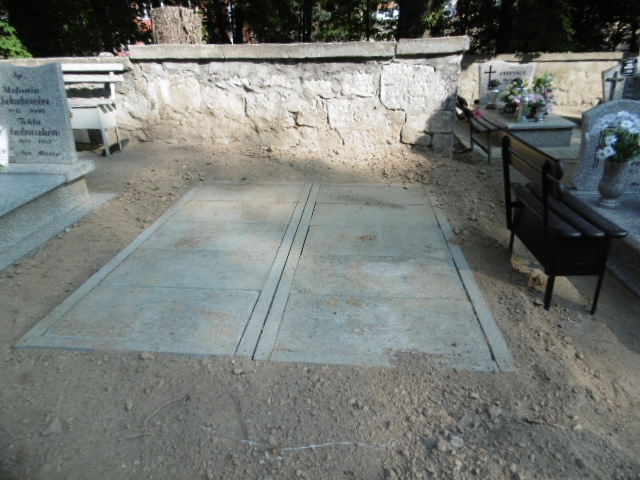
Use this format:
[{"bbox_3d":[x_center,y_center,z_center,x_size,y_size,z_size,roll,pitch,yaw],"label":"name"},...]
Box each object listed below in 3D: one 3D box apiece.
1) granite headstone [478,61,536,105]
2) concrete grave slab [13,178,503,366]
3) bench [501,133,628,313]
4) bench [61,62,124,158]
[{"bbox_3d":[3.031,-2.546,7.219,0.800,0.662,0.100,1,22,5],"label":"granite headstone"},{"bbox_3d":[-0.202,0.041,3.353,2.438,0.100,2.723,1,25,5],"label":"concrete grave slab"},{"bbox_3d":[1.340,-0.168,2.620,0.478,0.846,0.883,1,22,5],"label":"bench"},{"bbox_3d":[-2.713,-1.448,5.008,1.050,0.972,0.460,1,22,5],"label":"bench"}]

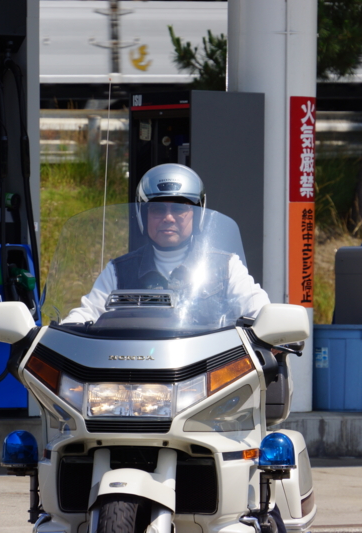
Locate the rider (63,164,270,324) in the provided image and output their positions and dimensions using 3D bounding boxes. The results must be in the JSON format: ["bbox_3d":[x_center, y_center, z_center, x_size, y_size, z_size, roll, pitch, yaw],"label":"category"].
[{"bbox_3d":[-0.033,0.410,17.100,0.750,1.500,0.850,0,1,8],"label":"rider"}]

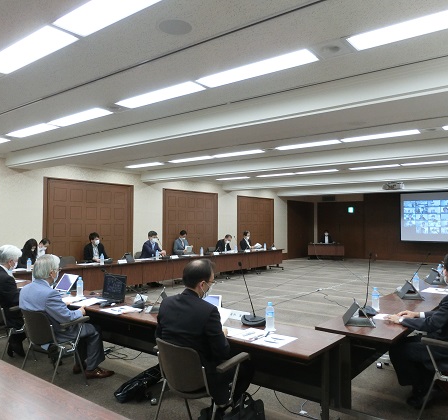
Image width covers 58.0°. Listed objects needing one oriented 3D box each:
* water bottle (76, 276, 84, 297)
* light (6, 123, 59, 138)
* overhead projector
[{"bbox_3d":[-1.690,0.897,4.750,0.066,0.220,0.066,-1,-2,38],"label":"water bottle"},{"bbox_3d":[-2.950,-1.220,6.209,1.210,0.060,0.255,-2,-3,37],"label":"light"},{"bbox_3d":[4.756,-0.670,11.346,0.480,0.200,0.400,-2,-3,37],"label":"overhead projector"}]

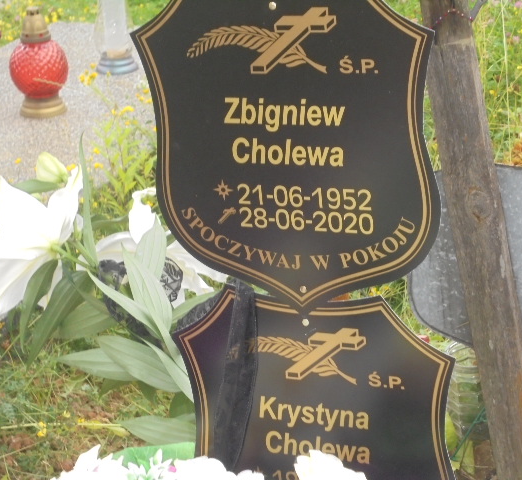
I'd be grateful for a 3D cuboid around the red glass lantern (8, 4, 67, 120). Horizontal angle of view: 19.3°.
[{"bbox_3d":[-0.471,-0.380,3.250,0.123,0.226,0.123,-2,23,0],"label":"red glass lantern"}]

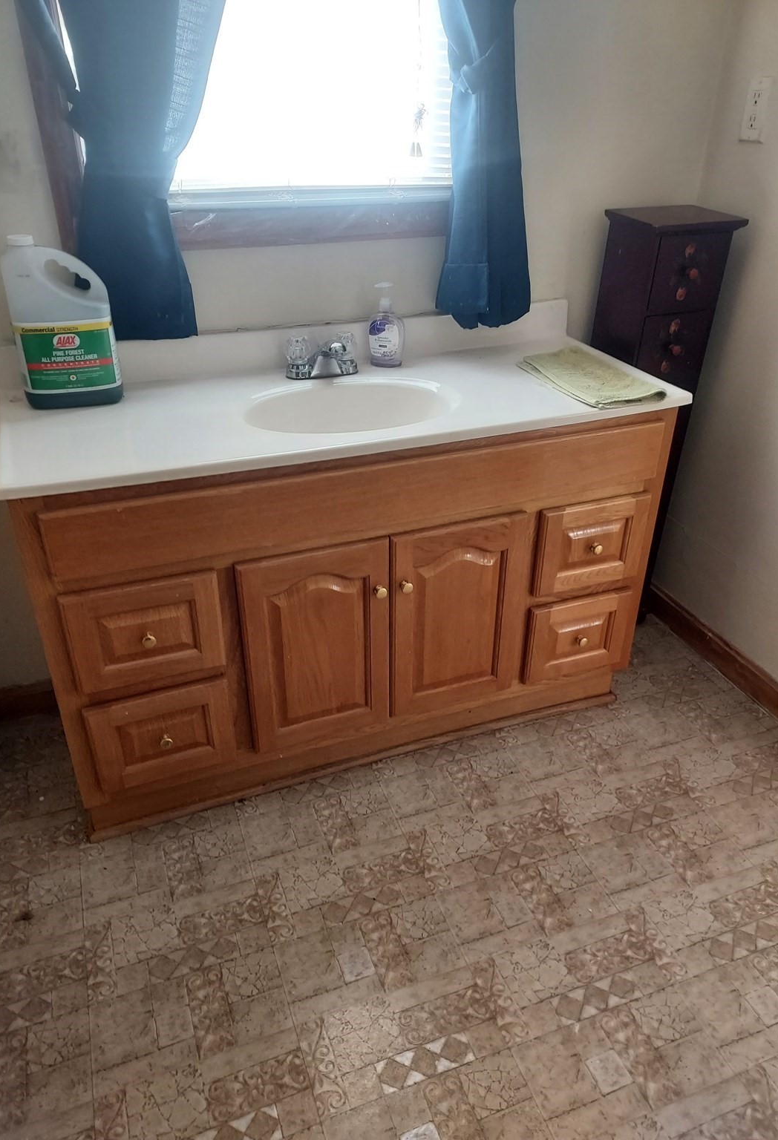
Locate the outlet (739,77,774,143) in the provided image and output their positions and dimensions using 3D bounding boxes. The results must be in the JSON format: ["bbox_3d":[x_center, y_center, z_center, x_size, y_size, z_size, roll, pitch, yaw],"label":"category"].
[{"bbox_3d":[0.757,-0.947,1.627,0.008,0.115,0.070,-11,33,-19],"label":"outlet"}]

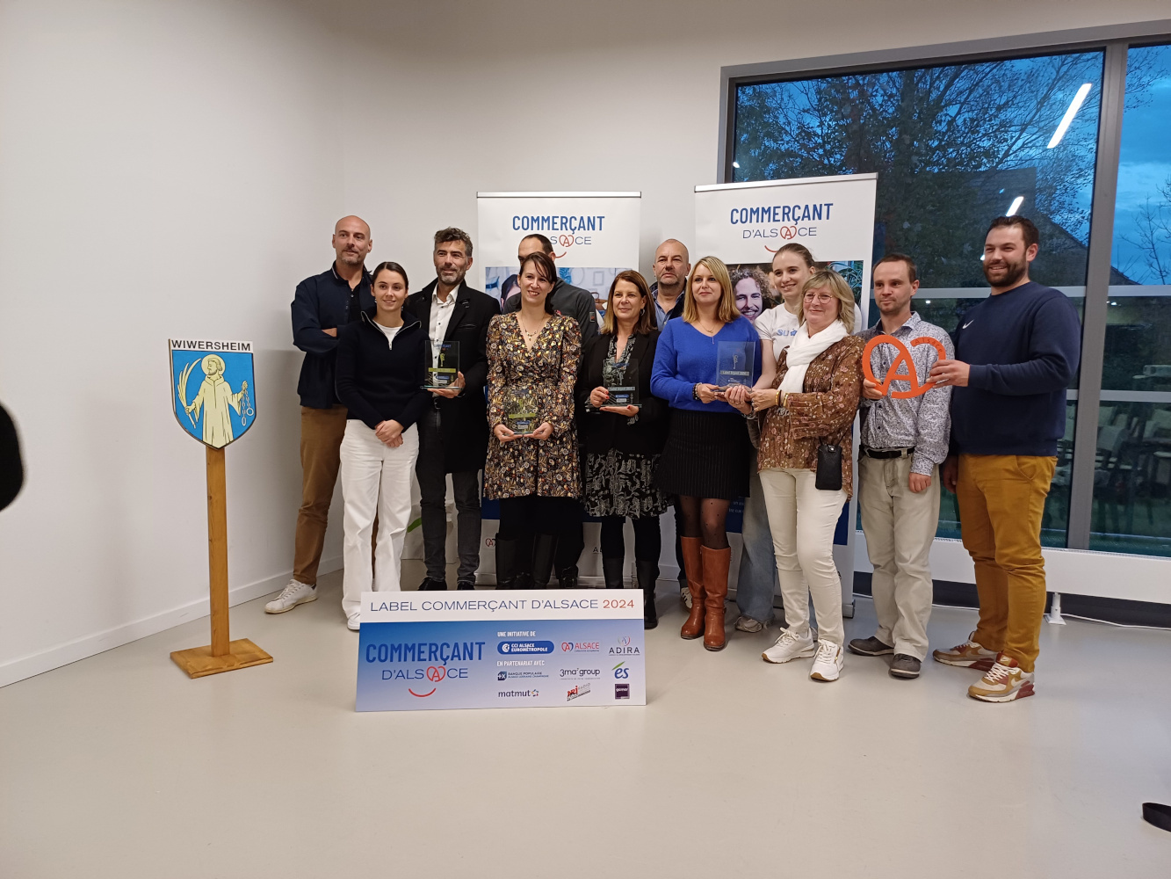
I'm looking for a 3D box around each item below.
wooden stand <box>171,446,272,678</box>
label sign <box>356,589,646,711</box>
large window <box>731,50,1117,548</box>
[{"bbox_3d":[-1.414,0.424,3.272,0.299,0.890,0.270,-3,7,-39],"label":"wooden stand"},{"bbox_3d":[-0.284,0.732,2.962,0.996,0.400,0.020,1,-11,-6],"label":"label sign"},{"bbox_3d":[1.589,-0.672,4.325,1.790,2.400,0.090,3,6,21],"label":"large window"}]

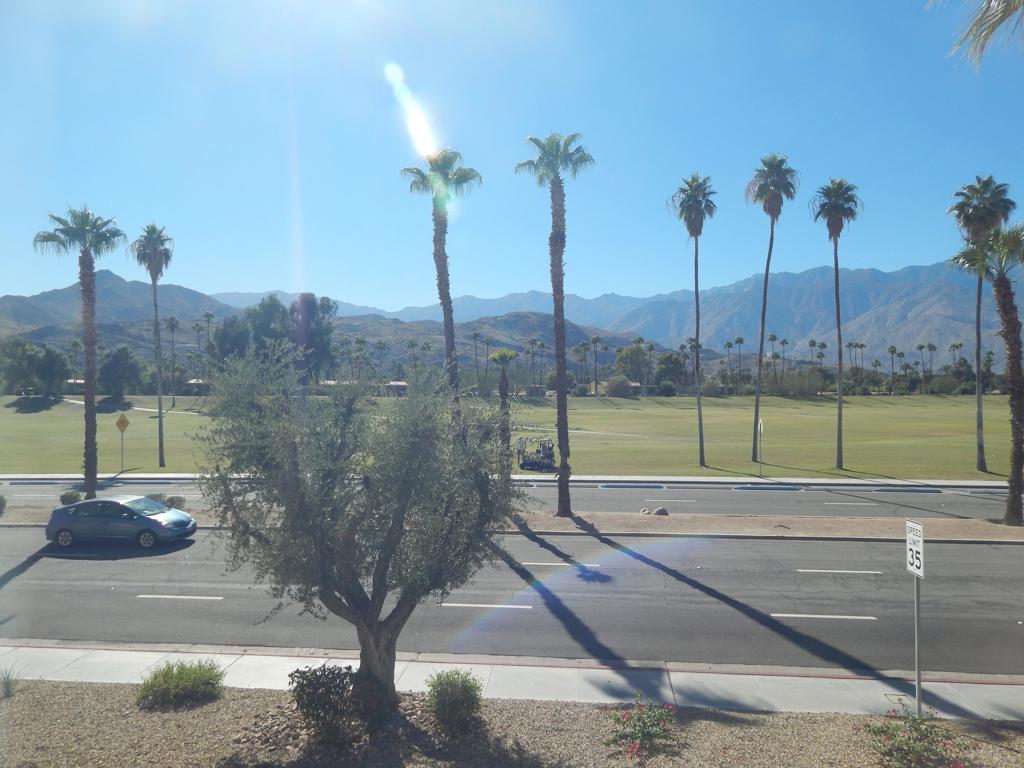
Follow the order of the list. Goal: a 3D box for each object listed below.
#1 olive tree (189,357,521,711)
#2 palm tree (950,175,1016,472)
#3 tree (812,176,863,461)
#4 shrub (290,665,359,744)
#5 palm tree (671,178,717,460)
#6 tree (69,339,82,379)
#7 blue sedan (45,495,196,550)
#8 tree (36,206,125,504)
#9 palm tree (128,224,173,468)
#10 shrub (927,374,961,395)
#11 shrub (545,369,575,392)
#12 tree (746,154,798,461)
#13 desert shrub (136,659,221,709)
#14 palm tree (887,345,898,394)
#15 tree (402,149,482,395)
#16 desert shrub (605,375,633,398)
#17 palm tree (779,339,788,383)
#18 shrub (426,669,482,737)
[{"bbox_3d":[-2.210,2.150,9.900,4.400,5.200,4.200,0,0,0],"label":"olive tree"},{"bbox_3d":[25.171,-3.237,36.400,3.400,15.900,3.300,0,0,6],"label":"palm tree"},{"bbox_3d":[18.075,-3.359,37.900,2.850,16.200,2.850,0,0,6],"label":"tree"},{"bbox_3d":[-2.583,4.359,9.400,0.950,0.860,0.950,-1,0,0],"label":"shrub"},{"bbox_3d":[10.325,-3.631,38.600,2.550,16.620,2.500,0,0,0],"label":"palm tree"},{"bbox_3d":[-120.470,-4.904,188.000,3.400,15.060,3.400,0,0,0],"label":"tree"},{"bbox_3d":[-12.455,4.313,21.882,4.450,1.490,1.730,0,0,6],"label":"blue sedan"},{"bbox_3d":[-17.290,-1.099,27.200,3.500,12.000,3.400,0,0,6],"label":"tree"},{"bbox_3d":[-21.966,-2.312,41.400,2.700,14.800,2.700,-1,0,0],"label":"palm tree"},{"bbox_3d":[109.080,0.126,172.000,8.500,5.100,7.000,0,0,6],"label":"shrub"},{"bbox_3d":[15.917,-0.838,228.000,10.000,8.500,9.000,-1,0,0],"label":"shrub"},{"bbox_3d":[15.637,-4.534,41.000,3.000,18.470,2.900,0,0,0],"label":"tree"},{"bbox_3d":[-5.231,4.601,10.720,1.320,0.520,1.000,0,0,6],"label":"desert shrub"},{"bbox_3d":[124.708,-4.752,223.000,3.200,16.400,3.200,-1,0,0],"label":"palm tree"},{"bbox_3d":[-2.595,-1.997,25.400,2.950,13.600,2.900,0,0,6],"label":"tree"},{"bbox_3d":[26.296,0.617,168.000,6.800,5.600,6.200,0,0,6],"label":"desert shrub"},{"bbox_3d":[89.782,-5.952,225.000,3.000,18.000,3.000,-1,0,0],"label":"palm tree"},{"bbox_3d":[-0.800,4.380,9.420,0.760,0.820,0.740,0,0,0],"label":"shrub"}]

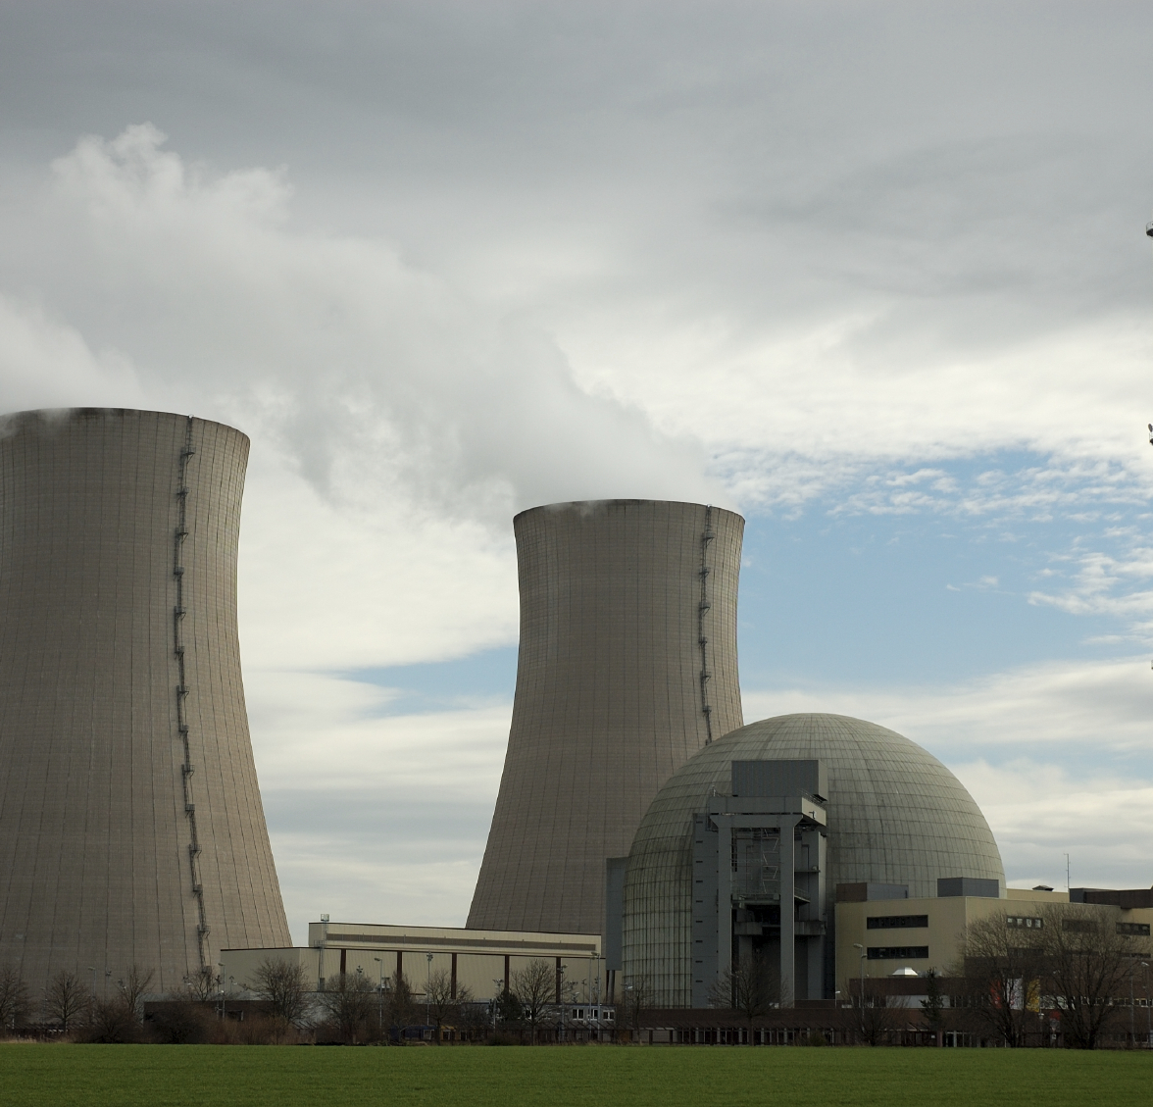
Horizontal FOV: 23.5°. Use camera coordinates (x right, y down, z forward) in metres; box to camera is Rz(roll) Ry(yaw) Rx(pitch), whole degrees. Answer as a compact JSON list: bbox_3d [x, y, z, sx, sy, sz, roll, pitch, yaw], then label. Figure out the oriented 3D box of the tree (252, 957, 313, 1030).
[{"bbox_3d":[-43.580,65.470,409.760,9.050,11.770,9.050,2,-10,-6],"label":"tree"}]

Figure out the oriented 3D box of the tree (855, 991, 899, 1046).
[{"bbox_3d":[32.160,50.190,297.870,4.700,6.800,4.700,1,-10,0],"label":"tree"}]

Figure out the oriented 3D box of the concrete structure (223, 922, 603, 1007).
[{"bbox_3d":[-31.010,87.310,559.110,78.000,22.500,30.000,8,-13,-37],"label":"concrete structure"}]

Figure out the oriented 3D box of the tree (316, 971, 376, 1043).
[{"bbox_3d":[-32.470,63.740,389.780,8.250,10.110,8.250,1,-10,-5],"label":"tree"}]

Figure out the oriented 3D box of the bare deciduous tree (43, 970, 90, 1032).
[{"bbox_3d":[-83.430,73.500,453.970,7.520,10.720,7.520,2,-10,-10],"label":"bare deciduous tree"}]

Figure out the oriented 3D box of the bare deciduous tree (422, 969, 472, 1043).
[{"bbox_3d":[-17.510,61.240,375.020,6.550,10.250,6.550,1,-10,-3],"label":"bare deciduous tree"}]

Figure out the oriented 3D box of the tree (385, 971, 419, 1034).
[{"bbox_3d":[-25.770,66.510,409.610,4.710,9.680,4.710,1,-10,-3],"label":"tree"}]

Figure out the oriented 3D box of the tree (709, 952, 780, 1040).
[{"bbox_3d":[19.010,50.800,313.980,7.900,10.900,7.900,1,-10,0],"label":"tree"}]

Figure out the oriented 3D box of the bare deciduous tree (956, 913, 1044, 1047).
[{"bbox_3d":[43.360,43.600,283.800,8.880,13.700,8.880,-1,-10,9],"label":"bare deciduous tree"}]

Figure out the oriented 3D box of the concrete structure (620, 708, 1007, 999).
[{"bbox_3d":[40.830,56.310,478.130,66.000,57.200,66.000,1,-10,0],"label":"concrete structure"}]

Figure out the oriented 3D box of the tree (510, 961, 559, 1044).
[{"bbox_3d":[-5.070,54.910,337.580,5.900,10.400,5.900,1,-10,0],"label":"tree"}]

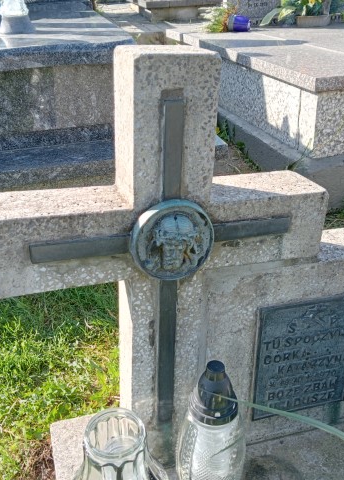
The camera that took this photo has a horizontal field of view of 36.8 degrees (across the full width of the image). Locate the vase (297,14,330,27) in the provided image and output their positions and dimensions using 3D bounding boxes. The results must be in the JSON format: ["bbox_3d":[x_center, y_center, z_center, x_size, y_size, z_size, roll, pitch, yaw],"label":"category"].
[{"bbox_3d":[0.863,-1.335,3.150,0.205,0.075,0.180,-13,30,-22],"label":"vase"}]

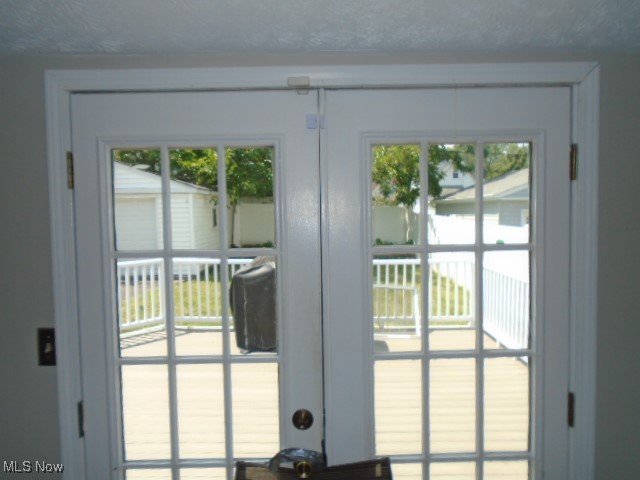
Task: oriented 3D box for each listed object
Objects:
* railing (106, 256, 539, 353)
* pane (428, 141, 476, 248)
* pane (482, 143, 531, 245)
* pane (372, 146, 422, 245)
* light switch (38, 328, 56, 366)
[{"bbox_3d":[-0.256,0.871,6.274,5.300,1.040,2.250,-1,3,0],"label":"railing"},{"bbox_3d":[0.404,-0.141,1.469,0.145,0.310,0.020,-1,3,0],"label":"pane"},{"bbox_3d":[0.571,-0.144,1.469,0.143,0.311,0.020,-1,3,0],"label":"pane"},{"bbox_3d":[0.234,-0.135,1.468,0.150,0.309,0.020,-1,3,0],"label":"pane"},{"bbox_3d":[-0.833,0.332,1.482,0.070,0.115,0.020,-1,3,0],"label":"light switch"}]

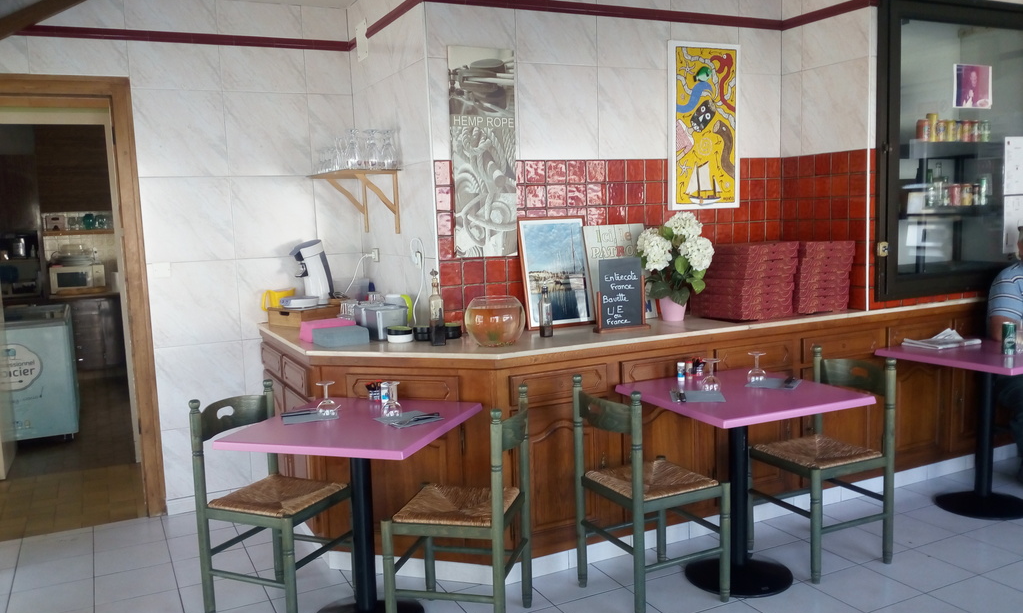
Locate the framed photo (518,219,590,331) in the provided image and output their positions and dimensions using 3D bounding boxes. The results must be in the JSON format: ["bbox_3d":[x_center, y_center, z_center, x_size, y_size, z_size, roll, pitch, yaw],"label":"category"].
[{"bbox_3d":[0.221,-0.168,3.885,0.390,0.533,0.025,-5,-3,-29],"label":"framed photo"}]

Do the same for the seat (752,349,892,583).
[{"bbox_3d":[1.265,0.631,3.316,0.424,0.843,0.424,-5,6,-25],"label":"seat"}]

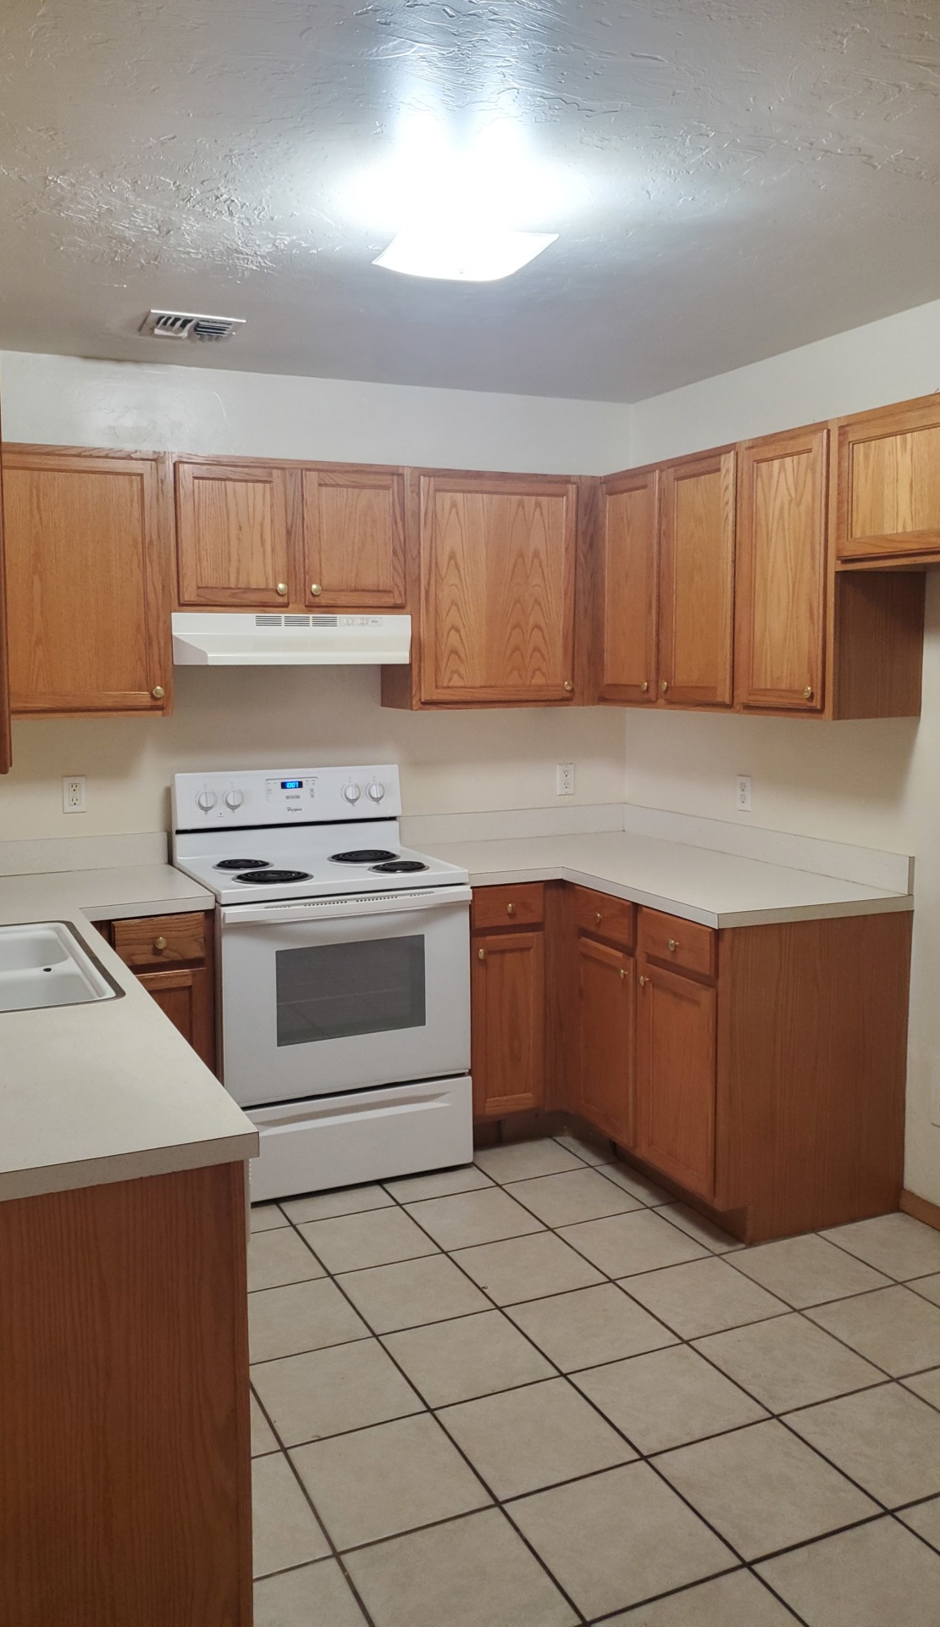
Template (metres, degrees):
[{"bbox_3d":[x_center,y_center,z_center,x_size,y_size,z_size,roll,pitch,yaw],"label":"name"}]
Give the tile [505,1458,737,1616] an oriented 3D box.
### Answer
[{"bbox_3d":[0.262,1.277,2.149,0.304,0.010,0.304,-3,8,-25],"label":"tile"}]

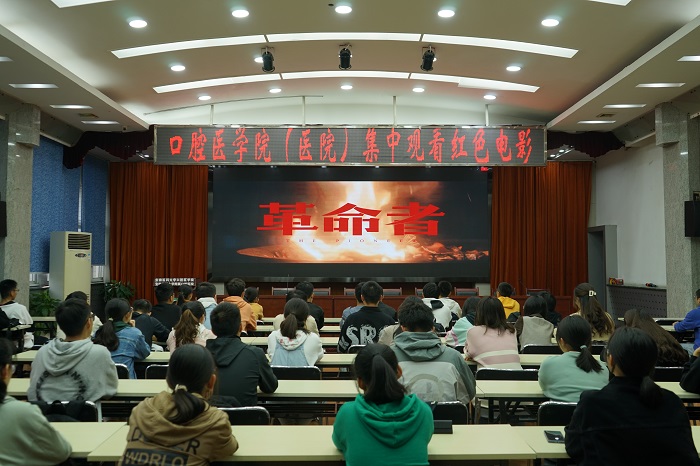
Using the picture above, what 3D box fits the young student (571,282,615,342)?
[{"bbox_3d":[2.063,1.092,5.291,0.440,1.300,0.720,1,-2,-16],"label":"young student"}]

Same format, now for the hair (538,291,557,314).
[{"bbox_3d":[2.044,0.731,6.250,0.185,0.240,0.210,0,-3,0],"label":"hair"}]

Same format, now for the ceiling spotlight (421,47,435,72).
[{"bbox_3d":[1.057,-2.361,8.198,0.180,0.310,0.270,0,-2,-6],"label":"ceiling spotlight"}]

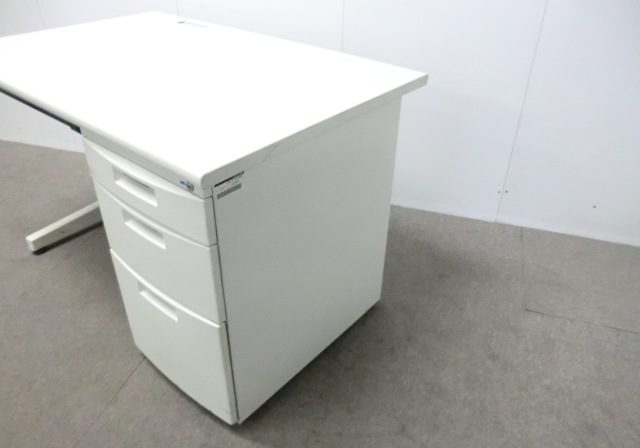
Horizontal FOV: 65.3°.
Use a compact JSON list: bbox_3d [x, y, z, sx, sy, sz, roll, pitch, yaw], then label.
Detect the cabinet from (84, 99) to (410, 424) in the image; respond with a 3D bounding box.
[{"bbox_3d":[-0.160,0.020,1.297,0.395,0.647,0.634,25,40,31],"label":"cabinet"}]

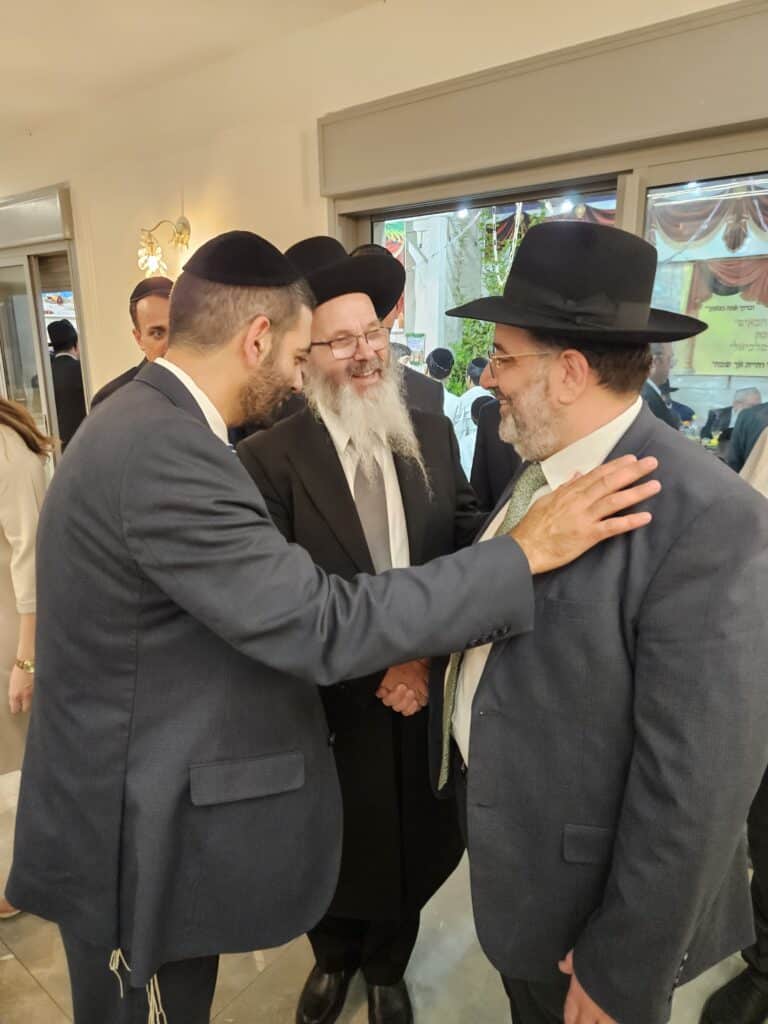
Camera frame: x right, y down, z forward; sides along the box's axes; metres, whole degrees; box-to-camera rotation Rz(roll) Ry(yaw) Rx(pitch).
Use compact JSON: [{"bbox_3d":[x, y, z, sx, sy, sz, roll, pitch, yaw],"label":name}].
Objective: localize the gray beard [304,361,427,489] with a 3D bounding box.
[{"bbox_3d":[-0.038,-0.166,1.260,0.200,0.240,0.140,-14,11,-22],"label":"gray beard"}]

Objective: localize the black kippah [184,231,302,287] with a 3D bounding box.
[{"bbox_3d":[-0.195,-0.351,0.945,0.165,0.070,0.165,-7,23,-30],"label":"black kippah"}]

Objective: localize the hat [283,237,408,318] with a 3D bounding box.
[{"bbox_3d":[-0.109,-0.462,1.340,0.320,0.150,0.360,-17,9,-21],"label":"hat"}]

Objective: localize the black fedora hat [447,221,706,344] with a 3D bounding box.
[{"bbox_3d":[0.269,-0.317,0.945,0.365,0.150,0.320,7,20,11],"label":"black fedora hat"}]

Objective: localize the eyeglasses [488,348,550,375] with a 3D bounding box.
[{"bbox_3d":[0.206,-0.203,0.920,0.140,0.050,0.145,5,18,10],"label":"eyeglasses"}]

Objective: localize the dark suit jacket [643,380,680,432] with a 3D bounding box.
[{"bbox_3d":[1.756,-0.462,4.400,0.340,0.780,0.500,5,16,21],"label":"dark suit jacket"}]

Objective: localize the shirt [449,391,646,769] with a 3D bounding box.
[{"bbox_3d":[0.267,0.096,1.008,0.330,0.580,0.460,-6,15,-19],"label":"shirt"}]

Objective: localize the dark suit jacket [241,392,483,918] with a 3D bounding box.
[{"bbox_3d":[-0.035,0.312,1.486,0.560,1.100,0.380,-3,15,-7],"label":"dark suit jacket"}]

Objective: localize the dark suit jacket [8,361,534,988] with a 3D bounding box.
[{"bbox_3d":[-0.232,0.208,1.004,0.680,0.820,0.520,-7,16,-22],"label":"dark suit jacket"}]

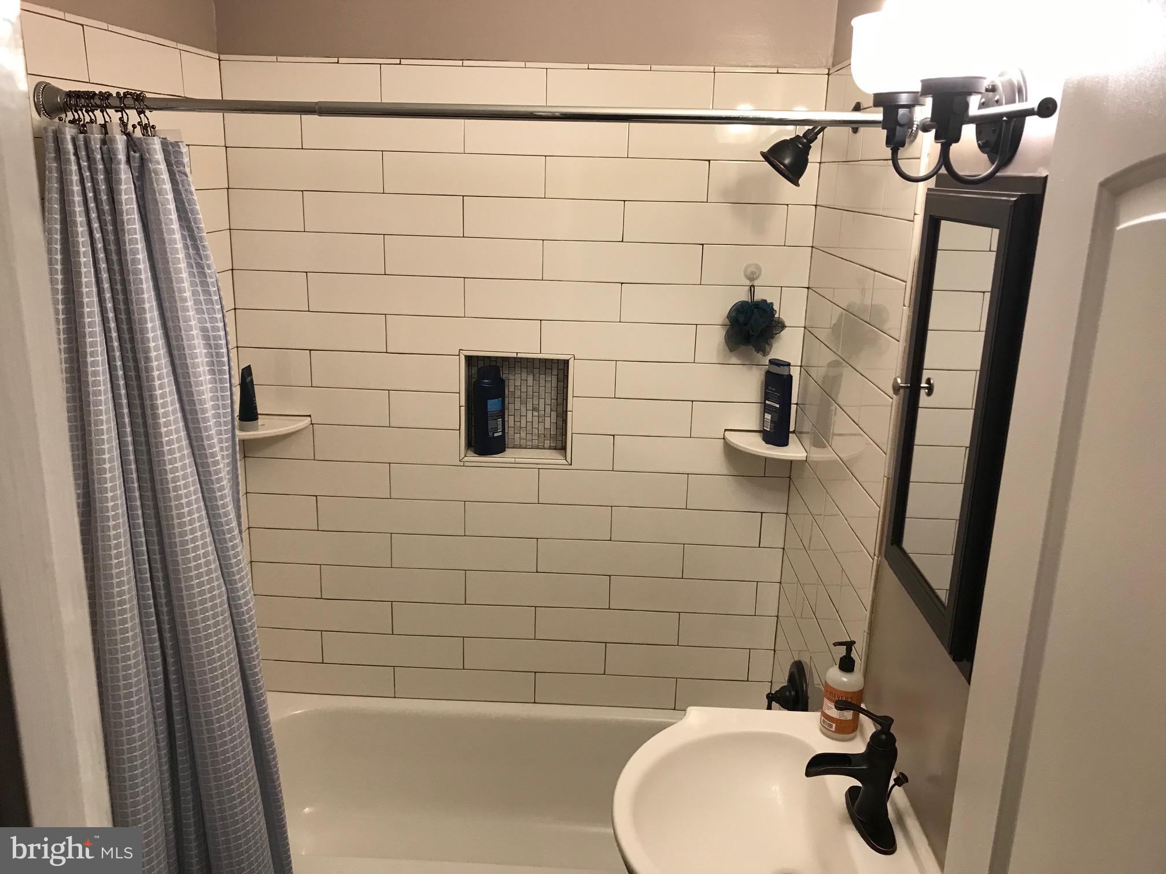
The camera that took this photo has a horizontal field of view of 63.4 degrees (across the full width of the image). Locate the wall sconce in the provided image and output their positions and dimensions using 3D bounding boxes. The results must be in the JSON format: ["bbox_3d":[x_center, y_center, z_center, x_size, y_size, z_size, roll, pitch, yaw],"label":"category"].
[{"bbox_3d":[0.470,-0.446,1.242,0.195,0.217,0.410,2,15,1],"label":"wall sconce"}]

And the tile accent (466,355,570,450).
[{"bbox_3d":[-0.176,-0.100,2.616,0.277,0.275,0.010,2,15,1],"label":"tile accent"}]

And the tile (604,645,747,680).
[{"bbox_3d":[0.272,0.642,2.700,0.406,0.101,0.010,2,15,1],"label":"tile"}]

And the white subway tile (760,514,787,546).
[{"bbox_3d":[0.522,0.257,2.592,0.066,0.101,0.010,2,15,1],"label":"white subway tile"}]

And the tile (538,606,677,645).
[{"bbox_3d":[0.071,0.537,2.683,0.406,0.100,0.009,2,15,1],"label":"tile"}]

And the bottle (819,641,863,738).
[{"bbox_3d":[0.472,0.452,1.704,0.070,0.179,0.068,-1,16,-11],"label":"bottle"}]

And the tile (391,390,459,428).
[{"bbox_3d":[-0.426,-0.073,2.536,0.190,0.100,0.010,2,15,1],"label":"tile"}]

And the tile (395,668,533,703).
[{"bbox_3d":[-0.343,0.720,2.745,0.406,0.098,0.010,2,15,1],"label":"tile"}]

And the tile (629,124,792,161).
[{"bbox_3d":[0.315,-0.738,2.342,0.406,0.100,0.009,2,15,1],"label":"tile"}]

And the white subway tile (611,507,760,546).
[{"bbox_3d":[0.284,0.249,2.601,0.406,0.100,0.009,2,15,1],"label":"white subway tile"}]

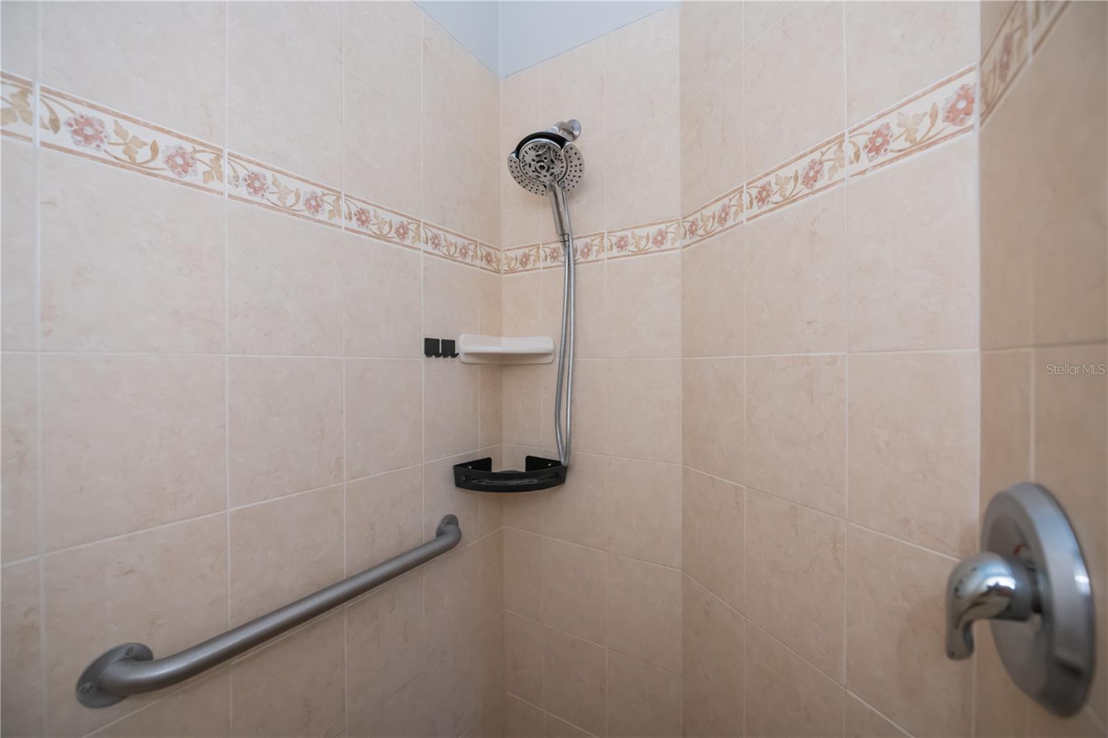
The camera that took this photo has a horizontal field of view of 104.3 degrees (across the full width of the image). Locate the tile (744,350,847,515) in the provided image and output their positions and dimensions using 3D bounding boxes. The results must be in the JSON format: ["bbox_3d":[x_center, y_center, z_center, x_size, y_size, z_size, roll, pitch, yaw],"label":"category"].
[{"bbox_3d":[0.411,0.102,0.746,0.010,0.252,0.198,0,0,-20],"label":"tile"}]

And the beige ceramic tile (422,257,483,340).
[{"bbox_3d":[-0.269,-0.153,1.130,0.010,0.252,0.198,0,1,32],"label":"beige ceramic tile"}]

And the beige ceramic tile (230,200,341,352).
[{"bbox_3d":[-0.478,-0.148,0.783,0.010,0.249,0.195,0,0,32],"label":"beige ceramic tile"}]

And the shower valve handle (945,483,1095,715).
[{"bbox_3d":[0.381,0.184,0.375,0.064,0.176,0.176,0,1,32],"label":"shower valve handle"}]

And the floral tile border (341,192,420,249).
[{"bbox_3d":[-0.379,-0.320,0.964,0.010,0.077,0.199,0,1,32],"label":"floral tile border"}]

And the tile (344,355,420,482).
[{"bbox_3d":[-0.375,0.103,0.963,0.010,0.252,0.198,0,1,32],"label":"tile"}]

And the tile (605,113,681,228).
[{"bbox_3d":[0.219,-0.482,1.066,0.190,0.246,0.010,0,0,32],"label":"tile"}]

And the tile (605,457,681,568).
[{"bbox_3d":[0.224,0.355,1.084,0.193,0.252,0.010,0,1,32],"label":"tile"}]

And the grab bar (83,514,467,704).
[{"bbox_3d":[-0.407,0.418,0.832,0.080,0.077,0.689,0,1,32],"label":"grab bar"}]

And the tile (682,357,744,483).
[{"bbox_3d":[0.343,0.101,0.934,0.010,0.252,0.197,0,0,-20],"label":"tile"}]

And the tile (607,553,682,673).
[{"bbox_3d":[0.226,0.613,1.091,0.194,0.254,0.010,0,1,32],"label":"tile"}]

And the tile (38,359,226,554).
[{"bbox_3d":[-0.588,0.106,0.621,0.010,0.251,0.197,0,0,32],"label":"tile"}]

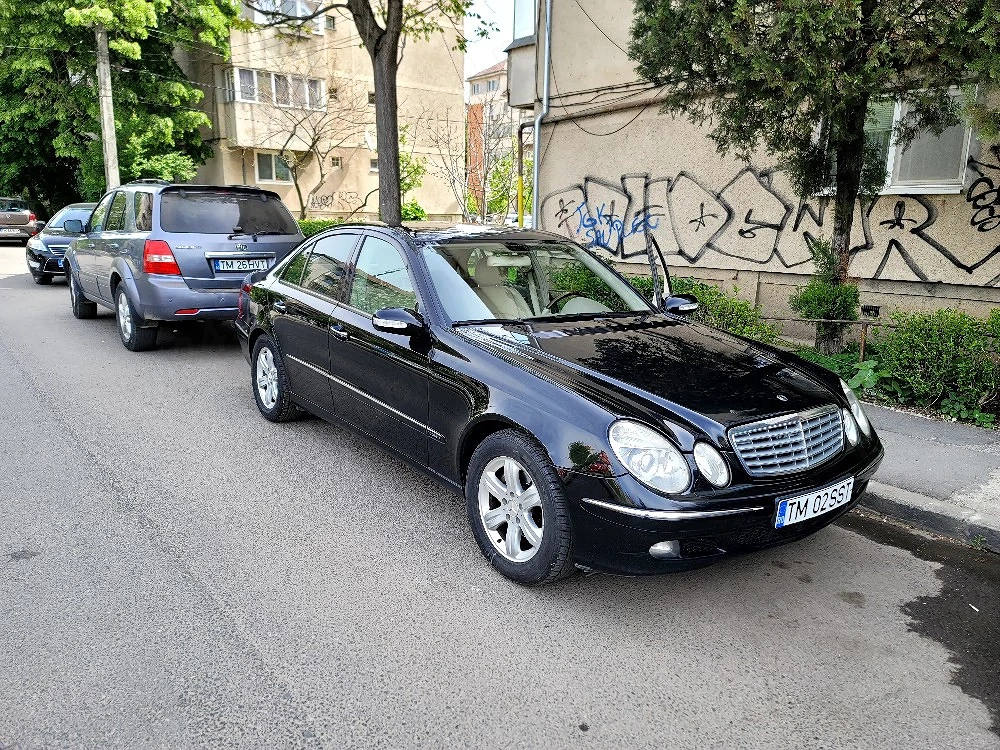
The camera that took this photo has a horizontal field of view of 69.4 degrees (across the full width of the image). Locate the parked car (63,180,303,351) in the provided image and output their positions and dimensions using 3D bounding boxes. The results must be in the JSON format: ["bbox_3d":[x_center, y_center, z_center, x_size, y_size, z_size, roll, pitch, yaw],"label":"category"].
[{"bbox_3d":[-3.940,-1.414,8.766,1.890,1.740,4.580,-8,15,-39],"label":"parked car"}]

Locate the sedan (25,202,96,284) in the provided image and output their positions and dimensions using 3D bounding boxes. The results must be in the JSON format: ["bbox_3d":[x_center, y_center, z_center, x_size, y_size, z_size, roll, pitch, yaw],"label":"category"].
[{"bbox_3d":[-8.161,-2.763,14.869,1.880,1.500,4.750,-2,13,-17],"label":"sedan"}]

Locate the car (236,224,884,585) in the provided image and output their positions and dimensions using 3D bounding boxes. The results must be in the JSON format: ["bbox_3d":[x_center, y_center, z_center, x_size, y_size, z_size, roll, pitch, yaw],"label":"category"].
[{"bbox_3d":[-0.190,-0.217,4.618,1.850,1.450,4.820,-6,14,-36],"label":"car"}]

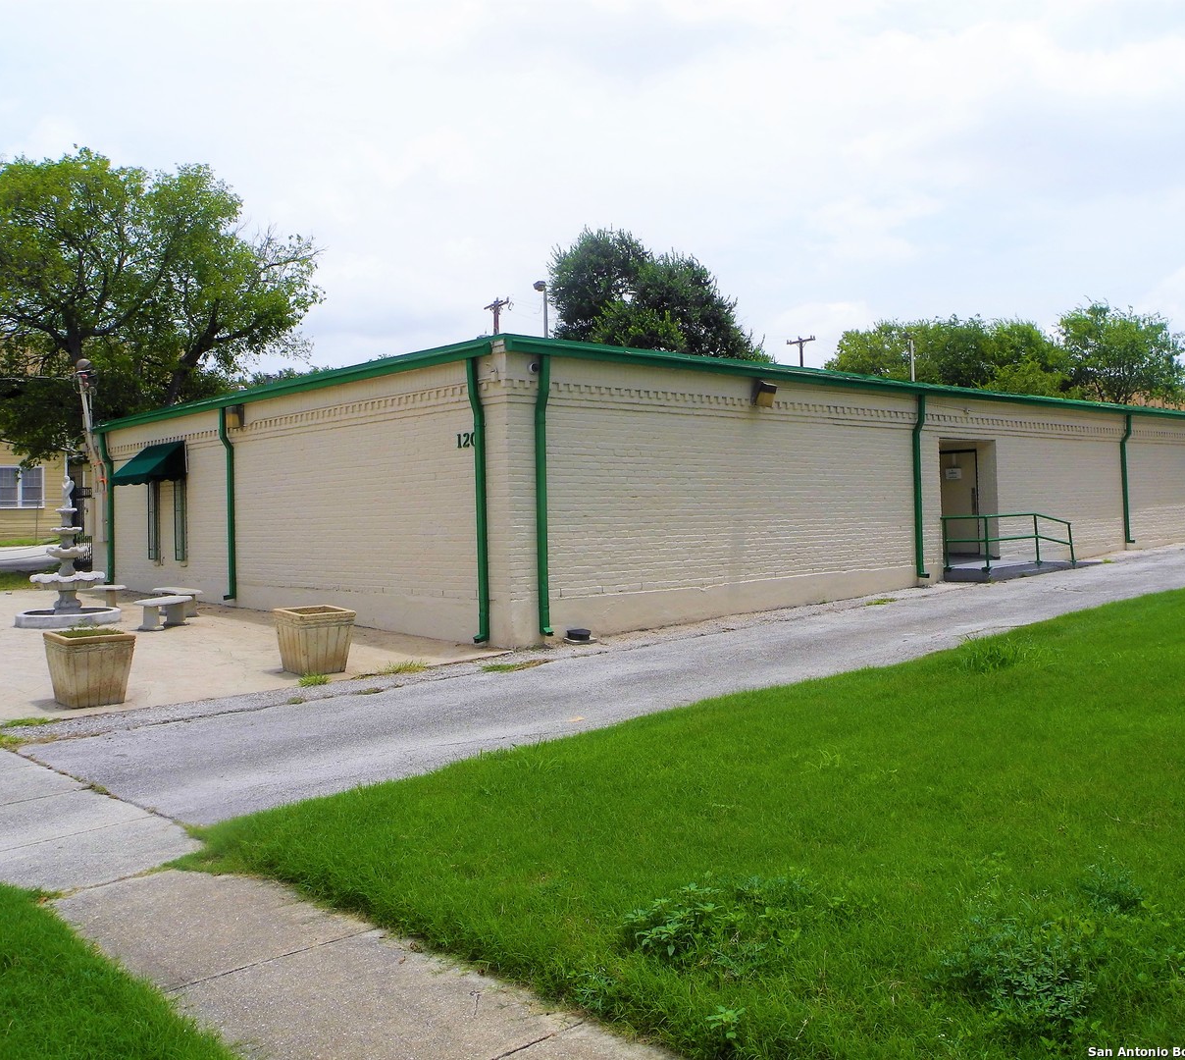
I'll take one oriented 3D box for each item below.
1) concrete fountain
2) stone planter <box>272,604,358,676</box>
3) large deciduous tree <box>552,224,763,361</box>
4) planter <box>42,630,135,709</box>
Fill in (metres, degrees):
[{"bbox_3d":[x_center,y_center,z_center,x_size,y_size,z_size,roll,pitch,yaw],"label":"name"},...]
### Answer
[{"bbox_3d":[-7.600,0.295,16.492,1.400,2.140,1.400,-2,1,-42],"label":"concrete fountain"},{"bbox_3d":[-2.994,1.190,12.303,0.635,0.645,0.635,-2,4,-42],"label":"stone planter"},{"bbox_3d":[2.391,-5.425,44.045,9.000,12.400,9.000,-2,1,-42],"label":"large deciduous tree"},{"bbox_3d":[-4.807,1.327,10.936,0.635,0.645,0.635,-2,3,-43],"label":"planter"}]

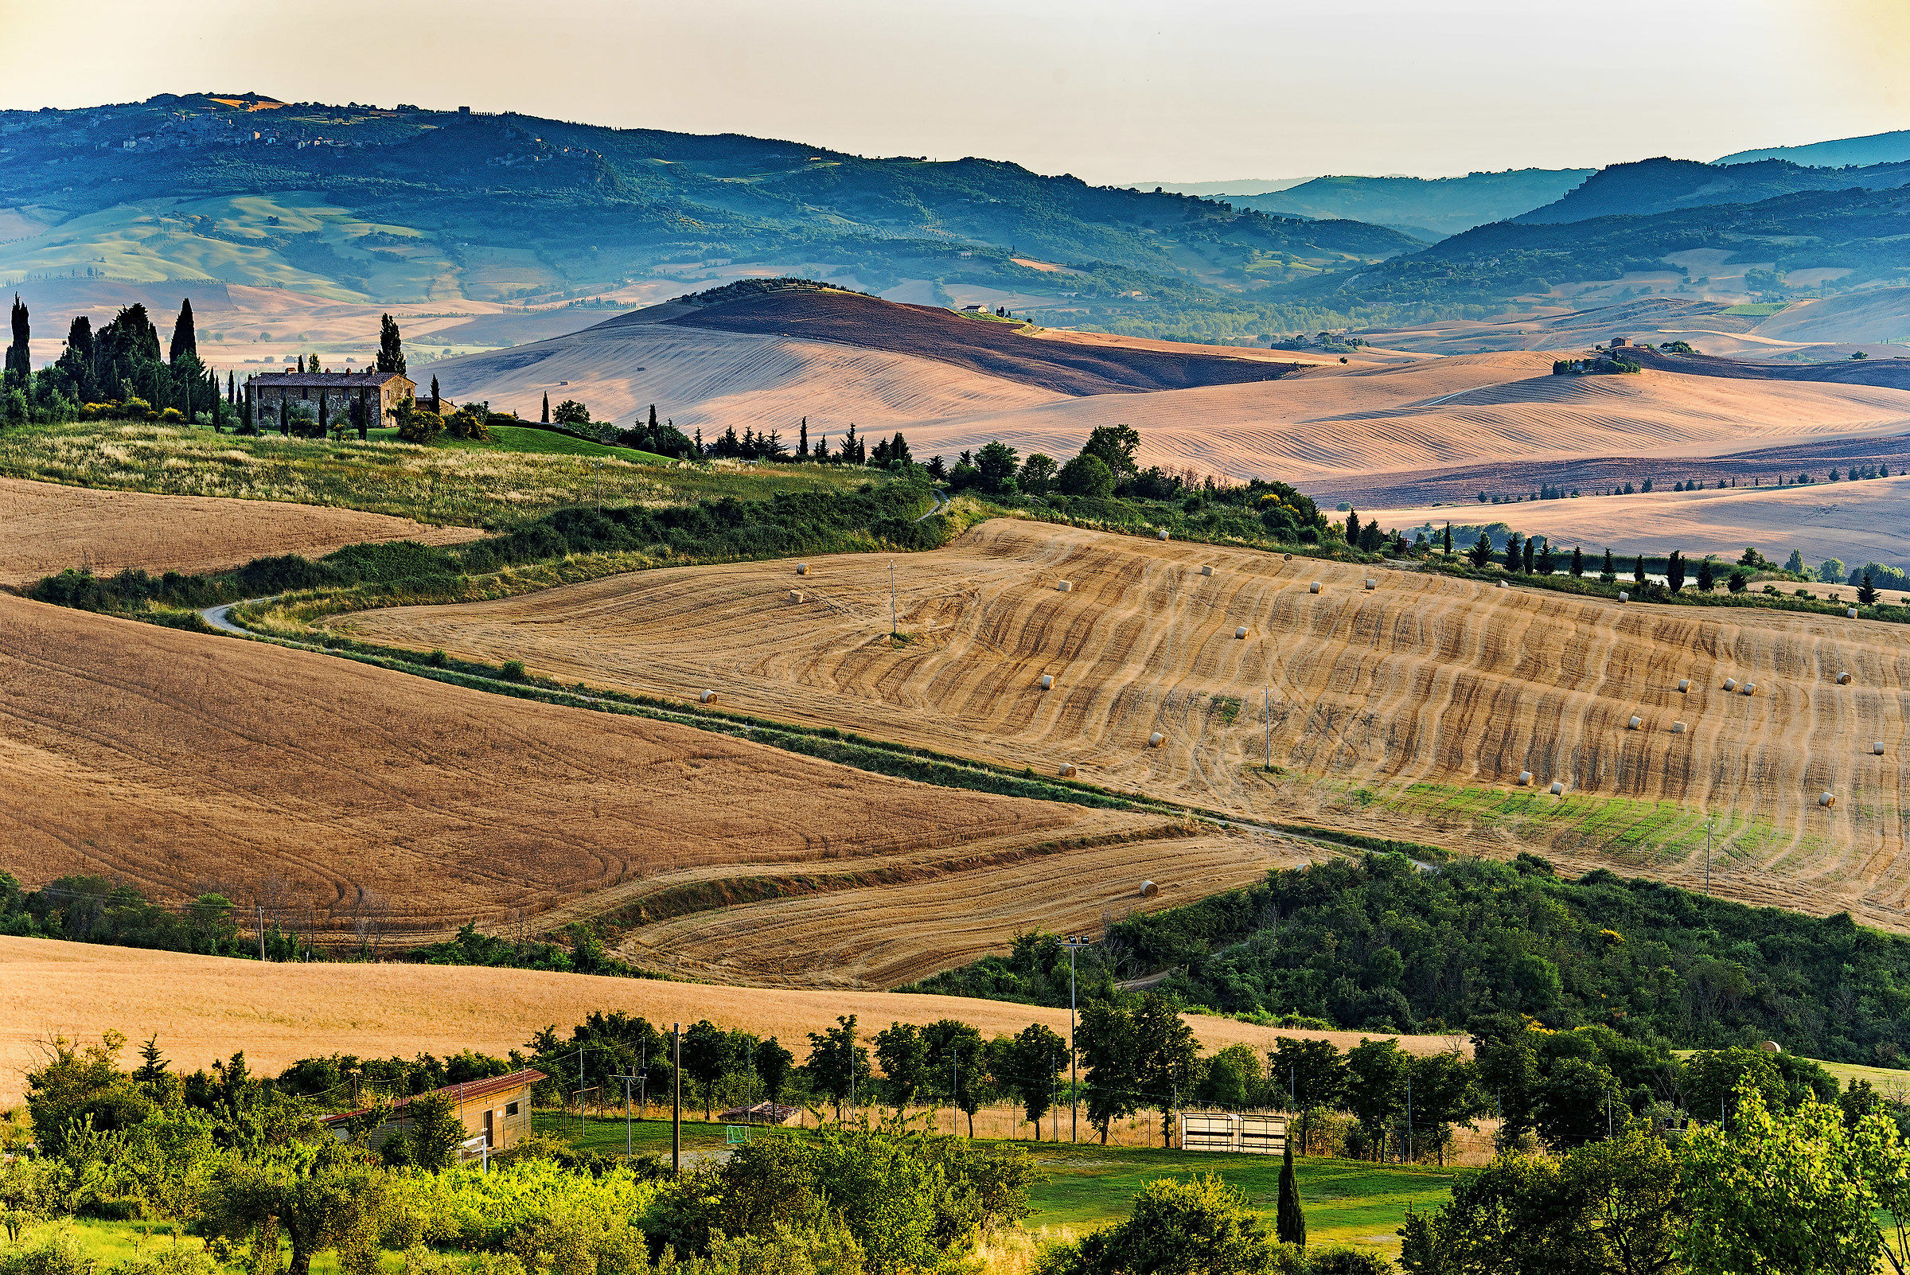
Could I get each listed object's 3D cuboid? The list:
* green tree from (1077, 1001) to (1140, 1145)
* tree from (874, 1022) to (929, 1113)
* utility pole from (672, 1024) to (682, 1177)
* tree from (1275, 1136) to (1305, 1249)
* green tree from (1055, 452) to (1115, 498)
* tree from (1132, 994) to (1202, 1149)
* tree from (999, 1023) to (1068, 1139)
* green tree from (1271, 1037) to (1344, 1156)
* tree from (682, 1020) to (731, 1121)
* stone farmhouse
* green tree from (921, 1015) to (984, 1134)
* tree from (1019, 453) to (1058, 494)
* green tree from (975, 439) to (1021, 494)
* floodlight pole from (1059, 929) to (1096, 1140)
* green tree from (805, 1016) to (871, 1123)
[{"bbox_3d":[9.143,26.006,387.000,3.920,8.790,3.920,0,4,0],"label":"green tree"},{"bbox_3d":[-3.260,26.690,392.500,3.350,6.790,3.250,0,4,0],"label":"tree"},{"bbox_3d":[-15.790,26.680,368.000,0.420,9.400,0.420,0,4,0],"label":"utility pole"},{"bbox_3d":[18.080,29.810,349.000,1.490,6.360,1.440,0,4,0],"label":"tree"},{"bbox_3d":[19.250,-23.900,960.000,9.070,7.080,8.800,0,4,0],"label":"green tree"},{"bbox_3d":[12.544,25.872,386.000,4.180,9.170,4.180,0,4,0],"label":"tree"},{"bbox_3d":[4.730,26.740,390.500,4.320,6.930,4.190,0,4,0],"label":"tree"},{"bbox_3d":[20.779,27.079,382.000,4.310,7.080,4.310,0,4,0],"label":"green tree"},{"bbox_3d":[-15.619,27.186,407.000,3.380,6.460,3.380,0,4,0],"label":"tree"},{"bbox_3d":[-94.050,-35.890,975.000,24.000,8.800,10.300,2,4,26],"label":"stone farmhouse"},{"bbox_3d":[-0.050,26.620,391.000,3.790,7.120,3.670,0,4,0],"label":"green tree"},{"bbox_3d":[12.792,-25.243,1000.000,5.990,6.490,5.990,0,4,0],"label":"tree"},{"bbox_3d":[6.626,-26.165,1000.000,7.260,8.800,7.260,0,4,0],"label":"green tree"},{"bbox_3d":[7.333,24.016,388.000,2.150,12.500,0.500,1,4,22],"label":"floodlight pole"},{"bbox_3d":[-7.130,26.520,394.000,4.000,6.990,3.880,0,4,0],"label":"green tree"}]

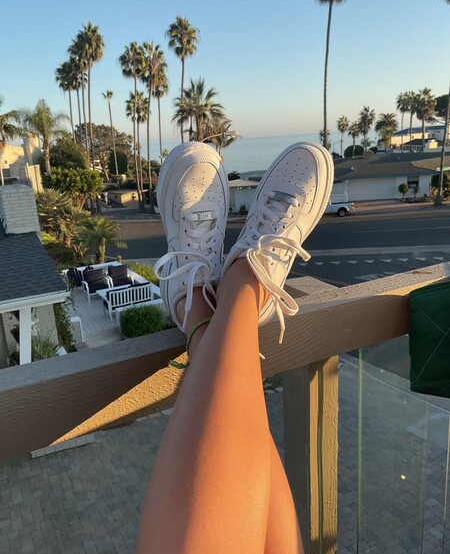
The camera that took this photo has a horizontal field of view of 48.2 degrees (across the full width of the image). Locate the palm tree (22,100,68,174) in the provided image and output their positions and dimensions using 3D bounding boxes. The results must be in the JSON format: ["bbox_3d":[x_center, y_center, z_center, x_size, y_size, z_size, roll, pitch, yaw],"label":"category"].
[{"bbox_3d":[-13.078,-8.545,37.144,3.400,8.655,3.400,-3,15,0],"label":"palm tree"}]

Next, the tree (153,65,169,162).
[{"bbox_3d":[-7.538,-16.570,60.150,2.200,16.268,2.200,-3,15,0],"label":"tree"}]

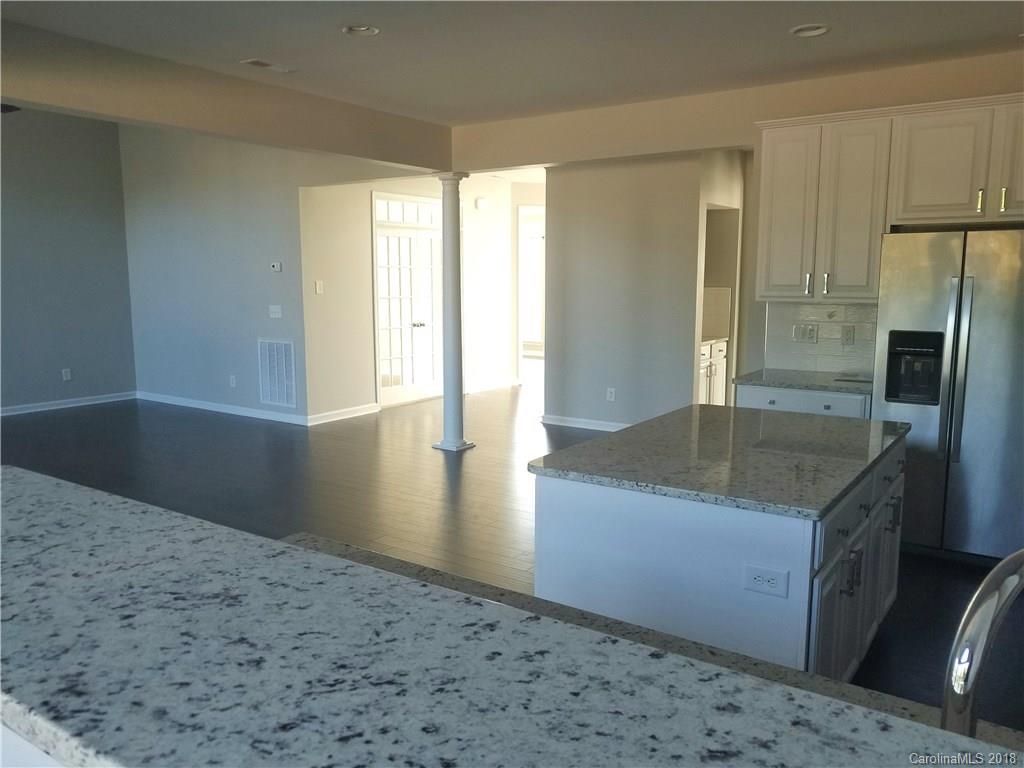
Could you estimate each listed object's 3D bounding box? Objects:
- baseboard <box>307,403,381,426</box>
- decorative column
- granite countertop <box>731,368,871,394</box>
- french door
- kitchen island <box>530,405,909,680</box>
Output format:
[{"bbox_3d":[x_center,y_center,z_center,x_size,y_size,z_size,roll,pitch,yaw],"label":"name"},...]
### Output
[{"bbox_3d":[-1.775,0.322,8.266,0.018,0.098,1.030,6,10,35],"label":"baseboard"},{"bbox_3d":[-0.531,-0.616,6.730,0.264,2.380,0.264,6,10,35],"label":"decorative column"},{"bbox_3d":[1.792,-0.015,4.528,0.760,0.032,0.660,6,10,35],"label":"granite countertop"},{"bbox_3d":[-1.097,-0.969,9.121,0.100,2.410,1.530,6,10,35],"label":"french door"},{"bbox_3d":[0.842,0.682,2.881,0.895,0.885,1.390,6,10,35],"label":"kitchen island"}]

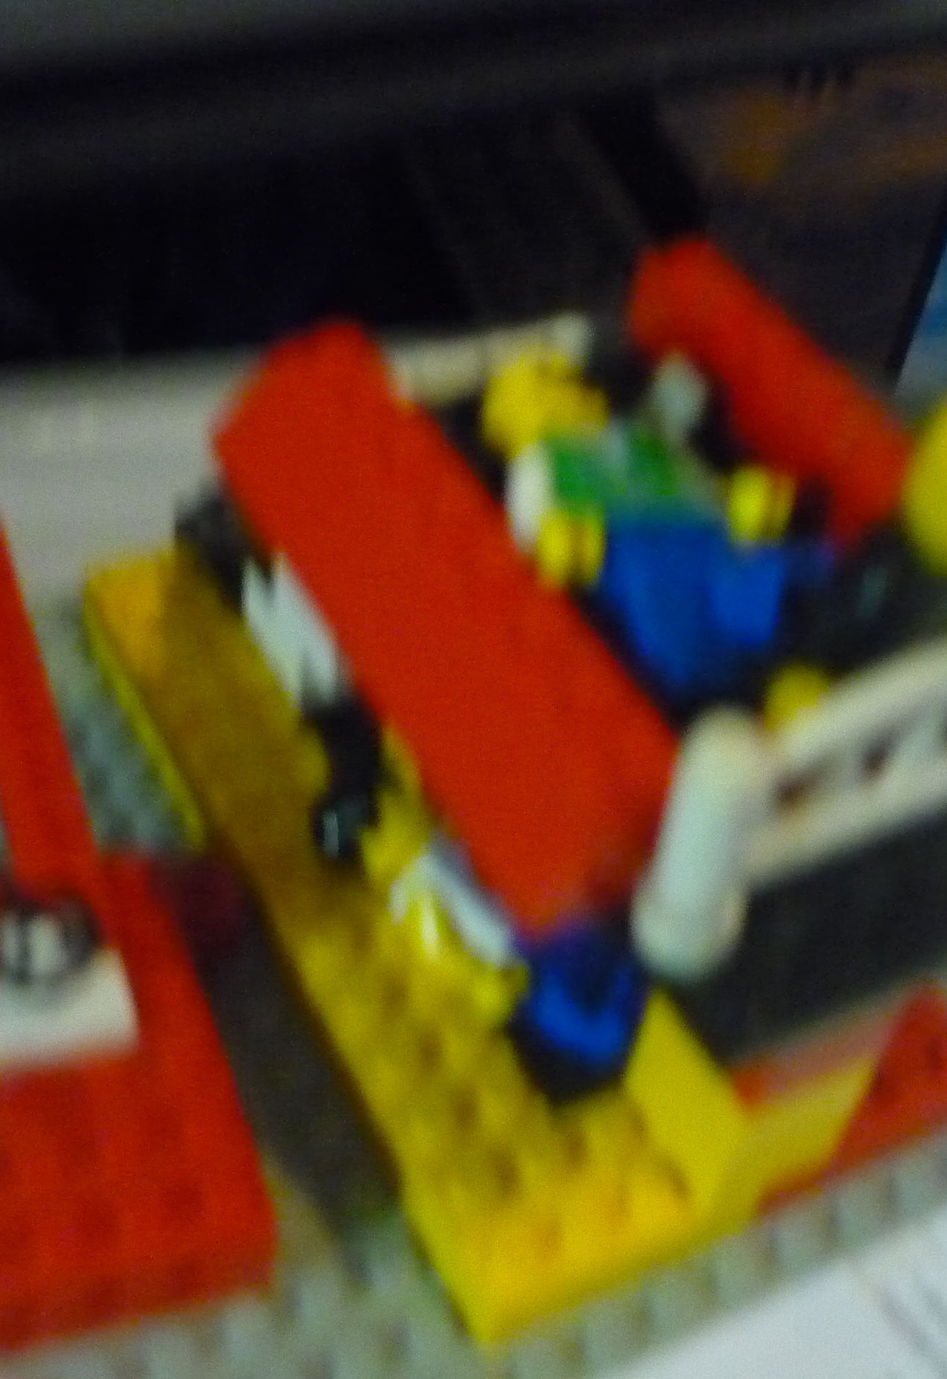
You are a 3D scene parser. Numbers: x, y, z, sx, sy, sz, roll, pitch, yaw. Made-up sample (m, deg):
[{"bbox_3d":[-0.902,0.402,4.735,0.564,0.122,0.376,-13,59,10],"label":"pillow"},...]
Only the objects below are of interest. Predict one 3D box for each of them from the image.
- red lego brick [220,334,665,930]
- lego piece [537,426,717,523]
[{"bbox_3d":[-0.004,-0.009,0.153,0.015,0.015,0.065,-17,48,-22],"label":"red lego brick"},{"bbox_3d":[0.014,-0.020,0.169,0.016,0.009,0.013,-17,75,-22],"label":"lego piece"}]

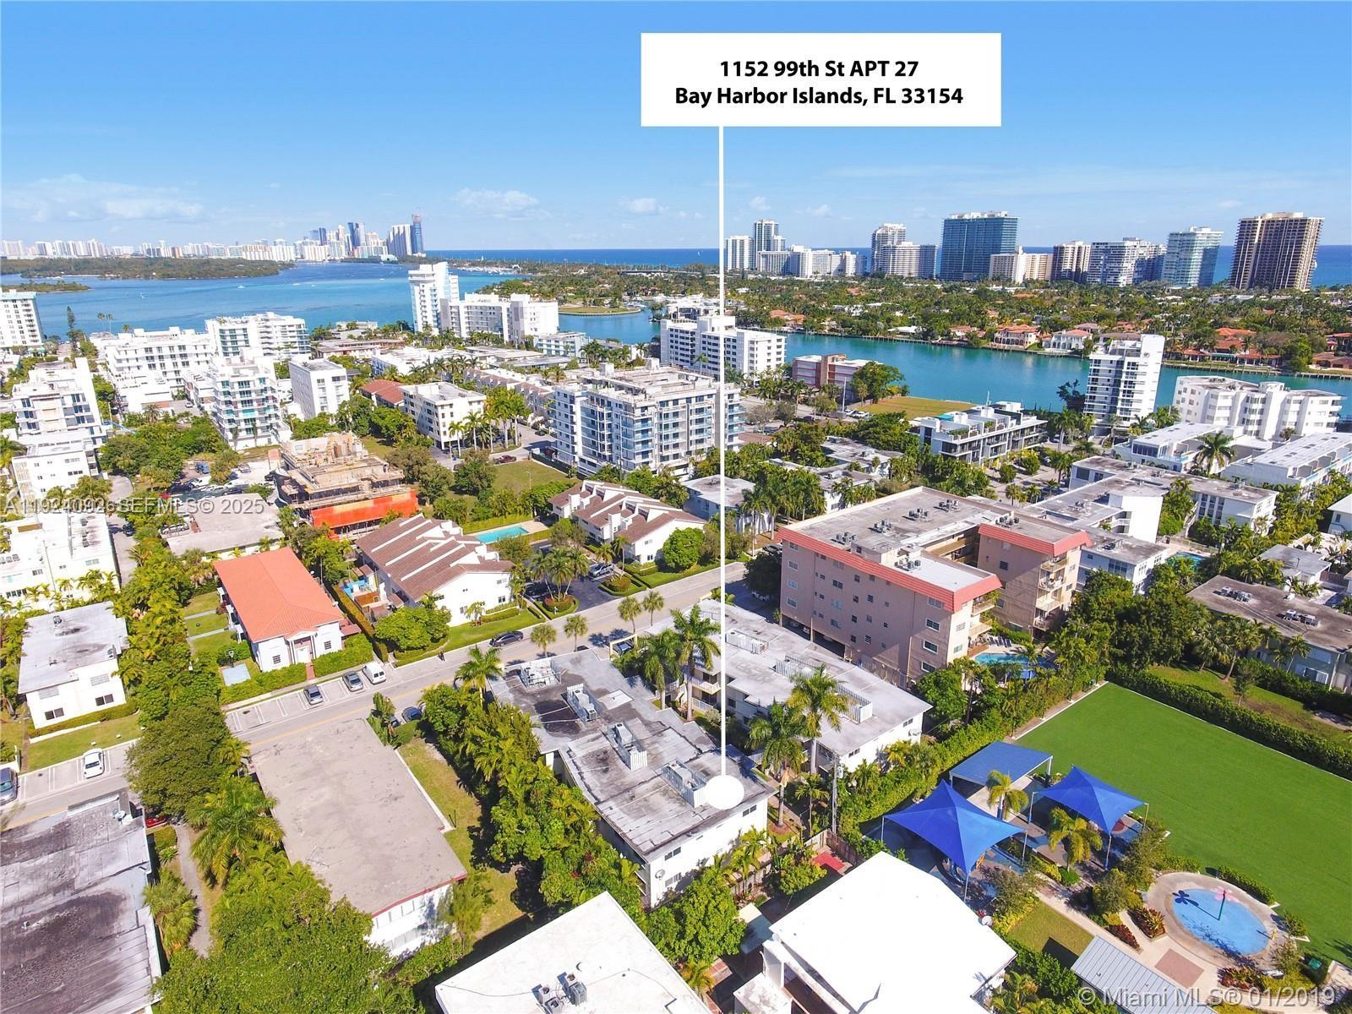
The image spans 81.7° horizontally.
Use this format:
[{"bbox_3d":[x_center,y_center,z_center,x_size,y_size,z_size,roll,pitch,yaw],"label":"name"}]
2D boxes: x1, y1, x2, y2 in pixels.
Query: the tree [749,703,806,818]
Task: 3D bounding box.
[{"bbox_3d":[10.780,26.700,80.390,5.000,14.300,5.000,0,18,0],"label":"tree"}]

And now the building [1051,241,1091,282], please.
[{"bbox_3d":[505.113,-308.804,1001.547,44.389,59.522,18.159,-9,20,-25],"label":"building"}]

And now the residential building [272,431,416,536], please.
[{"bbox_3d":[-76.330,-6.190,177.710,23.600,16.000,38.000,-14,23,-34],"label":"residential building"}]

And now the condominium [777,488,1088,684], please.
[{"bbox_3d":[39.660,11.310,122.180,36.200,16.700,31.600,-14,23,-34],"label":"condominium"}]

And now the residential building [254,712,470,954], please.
[{"bbox_3d":[-31.132,31.828,75.216,11.703,6.255,29.055,-14,23,-34],"label":"residential building"}]

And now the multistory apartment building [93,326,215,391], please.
[{"bbox_3d":[-229.989,-65.151,346.149,40.000,20.500,48.000,-13,22,-32],"label":"multistory apartment building"}]

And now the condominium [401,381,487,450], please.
[{"bbox_3d":[-74.510,-30.070,251.390,15.500,14.600,35.000,-14,23,-34],"label":"condominium"}]

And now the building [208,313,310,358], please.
[{"bbox_3d":[-225.600,-92.320,424.760,47.000,24.500,27.000,-8,20,-21],"label":"building"}]

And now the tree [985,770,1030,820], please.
[{"bbox_3d":[33.551,30.366,79.571,4.000,5.600,4.000,8,20,24],"label":"tree"}]

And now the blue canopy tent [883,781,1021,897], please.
[{"bbox_3d":[26.766,31.455,75.397,9.181,6.255,9.181,-13,22,-34],"label":"blue canopy tent"}]

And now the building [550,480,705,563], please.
[{"bbox_3d":[-10.890,1.780,162.630,17.200,9.700,32.200,-14,23,-34],"label":"building"}]

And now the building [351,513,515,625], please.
[{"bbox_3d":[-42.129,9.672,136.582,18.159,9.483,31.678,-14,23,-34],"label":"building"}]

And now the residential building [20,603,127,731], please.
[{"bbox_3d":[-81.788,21.240,107.348,10.909,6.500,22.407,-13,22,-32],"label":"residential building"}]

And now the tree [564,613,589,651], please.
[{"bbox_3d":[-14.866,18.574,114.604,3.632,6.255,3.632,0,18,0],"label":"tree"}]

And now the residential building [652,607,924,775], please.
[{"bbox_3d":[13.031,22.293,102.279,15.880,5.820,36.870,-14,23,-34],"label":"residential building"}]

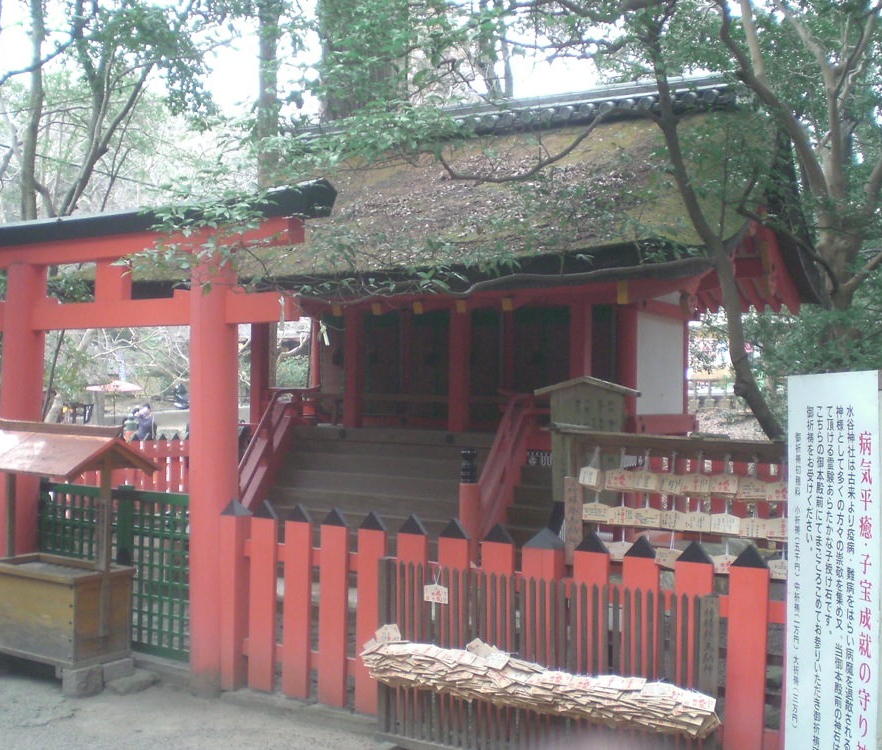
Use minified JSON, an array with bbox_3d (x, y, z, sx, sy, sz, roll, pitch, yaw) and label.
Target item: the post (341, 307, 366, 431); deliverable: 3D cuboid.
[{"bbox_3d":[-0.773,-0.068,9.759,0.129,1.084,0.129,0,-1,33],"label":"post"}]

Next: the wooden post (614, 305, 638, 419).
[{"bbox_3d":[1.563,-0.069,9.219,0.155,1.053,0.155,0,-1,33],"label":"wooden post"}]

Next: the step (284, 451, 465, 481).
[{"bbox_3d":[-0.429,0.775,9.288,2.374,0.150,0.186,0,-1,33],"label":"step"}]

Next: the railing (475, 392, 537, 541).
[{"bbox_3d":[0.445,0.662,8.362,0.165,1.063,0.785,0,-1,33],"label":"railing"}]

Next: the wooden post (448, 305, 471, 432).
[{"bbox_3d":[0.147,-0.065,9.158,0.129,1.084,0.129,0,-1,33],"label":"wooden post"}]

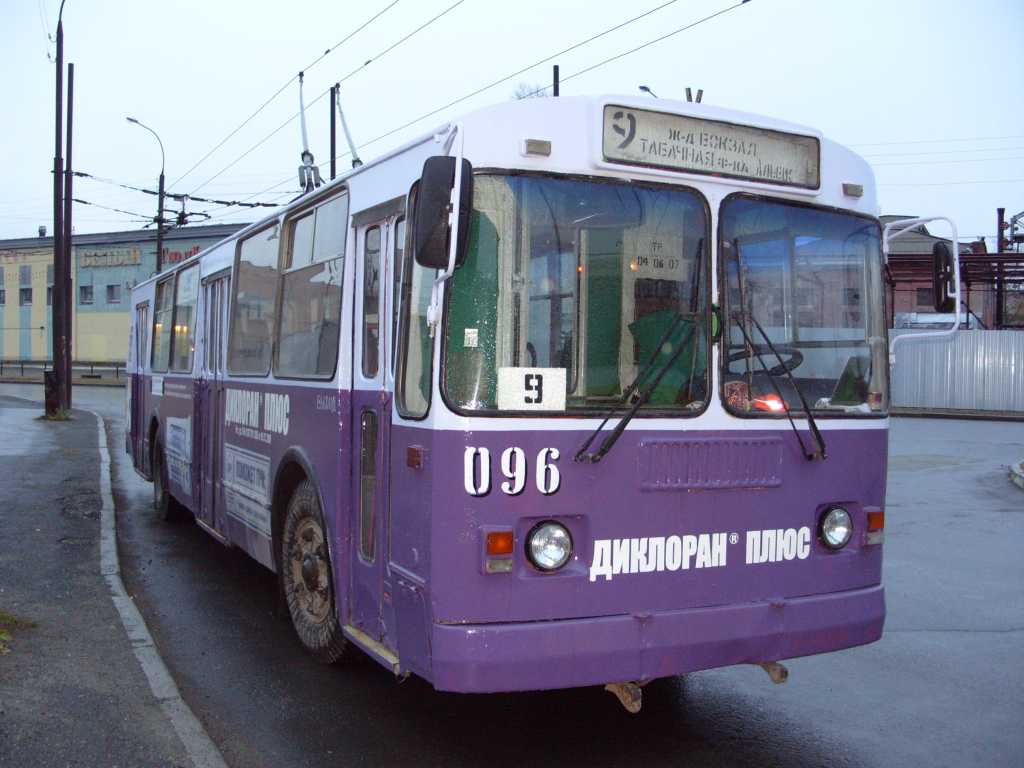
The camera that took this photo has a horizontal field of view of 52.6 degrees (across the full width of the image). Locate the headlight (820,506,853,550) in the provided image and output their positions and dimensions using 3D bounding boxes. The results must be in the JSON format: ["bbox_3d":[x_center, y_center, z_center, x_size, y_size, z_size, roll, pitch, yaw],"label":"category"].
[{"bbox_3d":[1.577,0.700,5.032,0.200,0.207,0.085,1,1,-26],"label":"headlight"}]

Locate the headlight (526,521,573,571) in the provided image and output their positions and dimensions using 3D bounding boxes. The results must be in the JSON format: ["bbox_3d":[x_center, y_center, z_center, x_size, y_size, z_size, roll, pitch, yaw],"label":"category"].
[{"bbox_3d":[0.157,0.676,4.324,0.200,0.207,0.085,1,1,-26],"label":"headlight"}]

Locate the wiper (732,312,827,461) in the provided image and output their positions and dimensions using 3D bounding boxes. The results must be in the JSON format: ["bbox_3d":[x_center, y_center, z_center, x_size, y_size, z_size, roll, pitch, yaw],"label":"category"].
[{"bbox_3d":[1.236,-0.004,4.779,0.160,0.810,0.080,-35,16,-21],"label":"wiper"}]

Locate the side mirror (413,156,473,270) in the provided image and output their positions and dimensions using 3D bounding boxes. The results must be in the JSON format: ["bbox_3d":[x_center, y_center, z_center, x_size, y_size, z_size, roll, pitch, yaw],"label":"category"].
[{"bbox_3d":[-0.237,-0.593,3.588,0.190,0.375,0.075,4,0,9],"label":"side mirror"}]

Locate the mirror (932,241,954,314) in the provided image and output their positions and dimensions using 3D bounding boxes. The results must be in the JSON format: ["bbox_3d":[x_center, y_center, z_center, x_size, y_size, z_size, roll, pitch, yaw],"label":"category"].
[{"bbox_3d":[2.289,-0.565,5.493,0.075,0.370,0.190,2,1,38],"label":"mirror"}]

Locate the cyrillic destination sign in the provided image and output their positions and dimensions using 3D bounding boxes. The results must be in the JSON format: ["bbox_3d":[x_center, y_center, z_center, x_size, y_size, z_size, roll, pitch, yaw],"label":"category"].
[{"bbox_3d":[0.917,-1.056,4.684,1.190,0.250,0.060,1,1,-26],"label":"cyrillic destination sign"}]

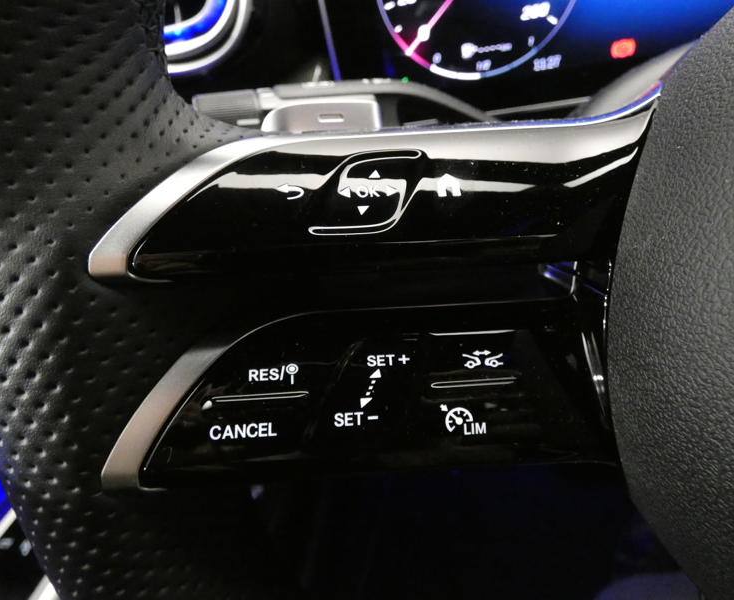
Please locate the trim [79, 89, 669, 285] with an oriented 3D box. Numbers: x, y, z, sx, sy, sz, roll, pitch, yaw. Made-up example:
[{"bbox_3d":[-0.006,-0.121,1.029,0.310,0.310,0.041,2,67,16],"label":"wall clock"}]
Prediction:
[{"bbox_3d":[0.001,-0.021,0.090,0.105,0.037,0.024,-2,-3,0],"label":"trim"}]

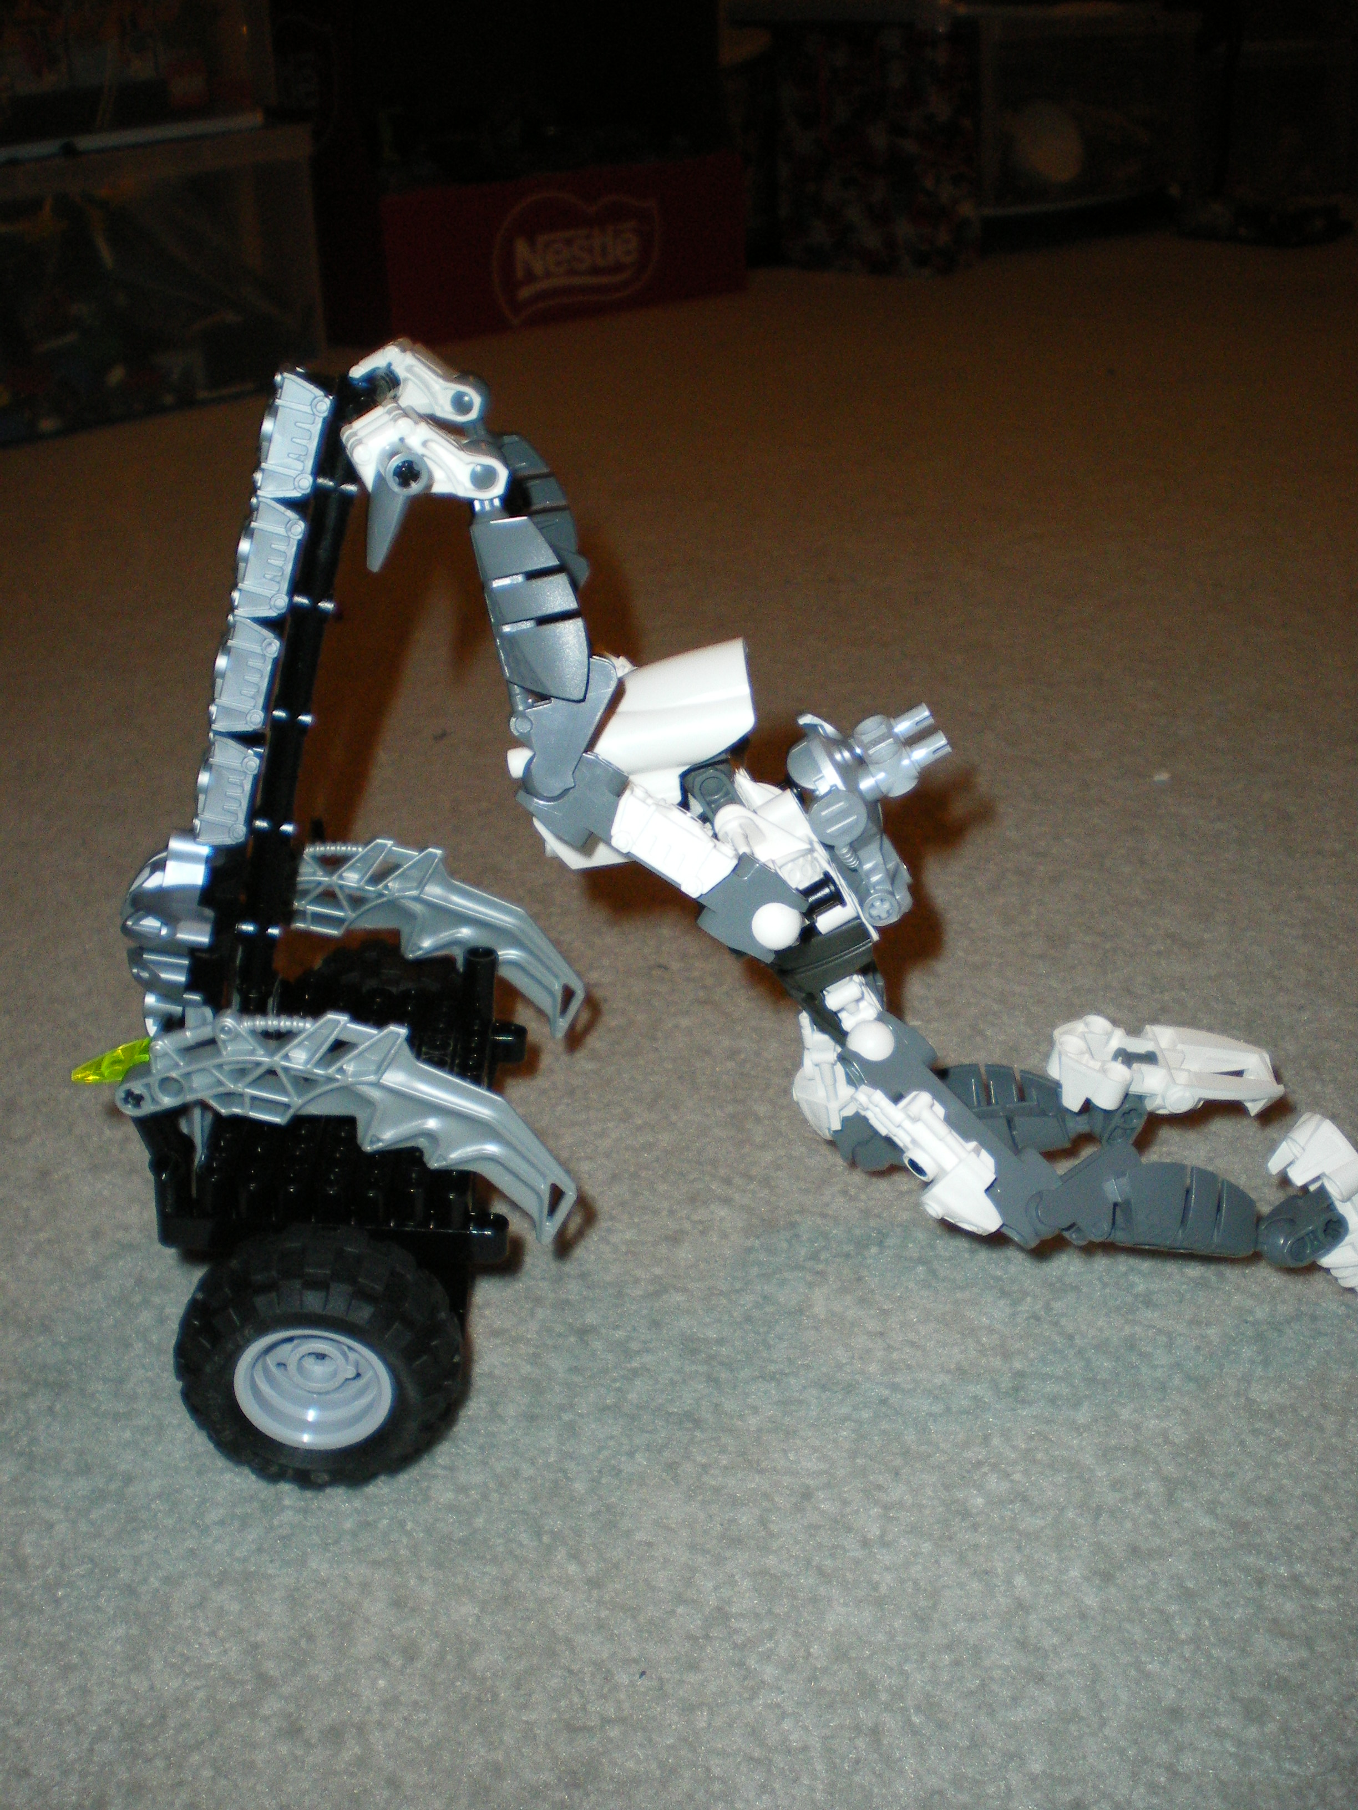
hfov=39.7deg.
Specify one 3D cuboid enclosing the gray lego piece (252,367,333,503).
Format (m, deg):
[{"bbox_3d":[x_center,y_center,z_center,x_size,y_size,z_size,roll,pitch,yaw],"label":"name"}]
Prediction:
[{"bbox_3d":[-0.072,-0.087,0.350,0.012,0.024,0.009,14,25,-9],"label":"gray lego piece"}]

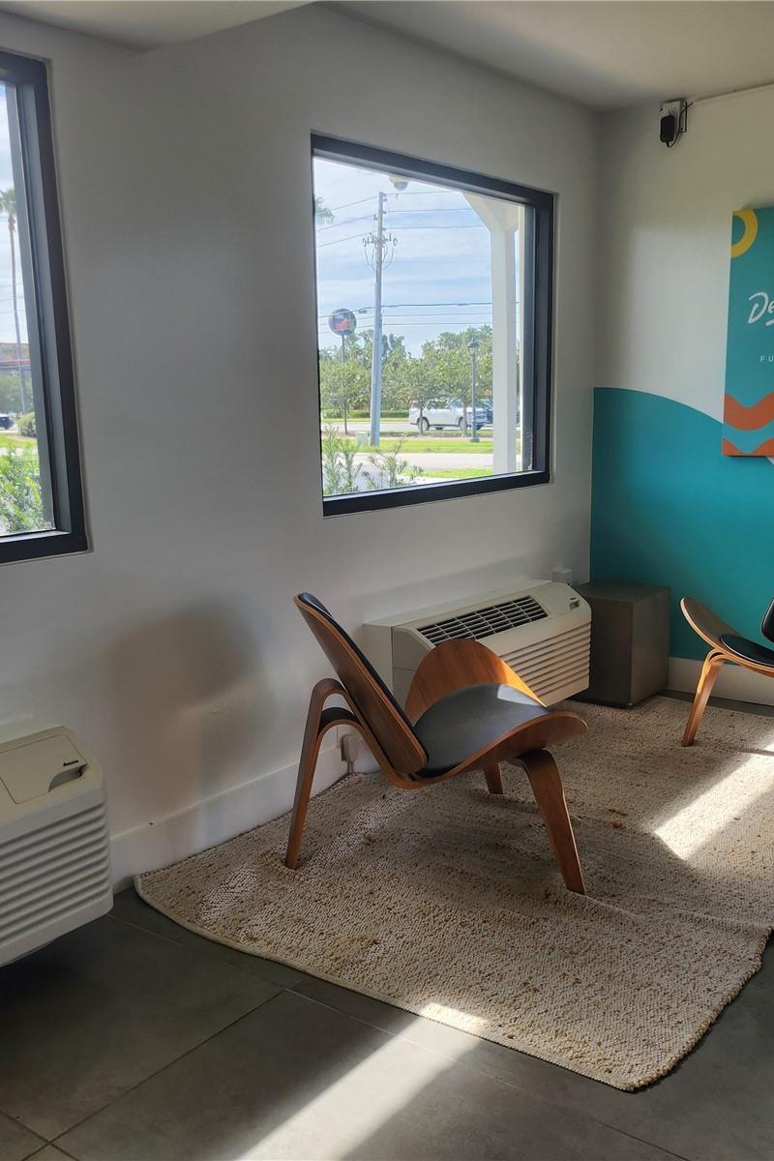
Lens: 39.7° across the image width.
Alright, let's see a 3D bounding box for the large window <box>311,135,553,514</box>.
[{"bbox_3d":[0.179,-0.866,3.824,0.110,1.130,1.400,7,13,38],"label":"large window"}]

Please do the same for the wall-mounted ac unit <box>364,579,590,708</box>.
[{"bbox_3d":[0.364,0.285,3.900,0.285,0.420,1.060,7,13,38],"label":"wall-mounted ac unit"}]

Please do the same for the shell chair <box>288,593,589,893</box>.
[{"bbox_3d":[0.084,0.394,2.957,0.790,0.750,0.920,-4,10,-12],"label":"shell chair"}]

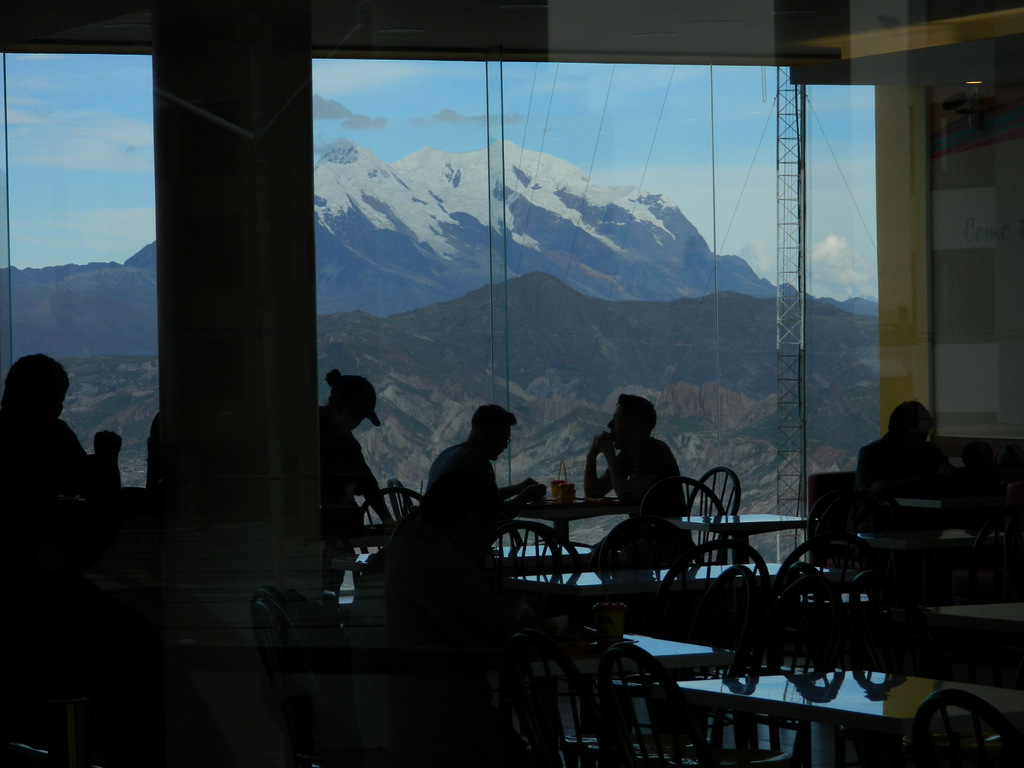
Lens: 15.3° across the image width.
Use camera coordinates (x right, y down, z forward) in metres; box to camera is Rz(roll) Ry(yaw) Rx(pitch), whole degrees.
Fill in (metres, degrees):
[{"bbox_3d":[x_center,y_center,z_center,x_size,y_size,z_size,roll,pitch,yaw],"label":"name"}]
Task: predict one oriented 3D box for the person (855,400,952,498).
[{"bbox_3d":[2.230,0.721,20.811,0.550,1.260,0.720,-1,1,-33],"label":"person"}]

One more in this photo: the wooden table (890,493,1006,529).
[{"bbox_3d":[2.379,0.979,20.424,0.633,0.750,0.633,-1,1,-28],"label":"wooden table"}]

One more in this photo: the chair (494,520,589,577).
[{"bbox_3d":[0.195,0.994,14.581,0.440,0.931,0.520,-1,1,-28],"label":"chair"}]

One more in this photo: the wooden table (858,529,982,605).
[{"bbox_3d":[1.822,1.036,16.722,0.633,0.750,0.633,-1,1,-28],"label":"wooden table"}]

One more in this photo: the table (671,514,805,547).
[{"bbox_3d":[1.065,1.025,18.280,0.633,0.750,0.633,-1,1,-28],"label":"table"}]

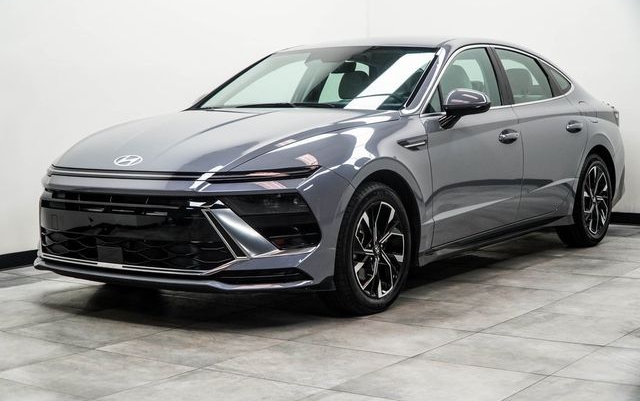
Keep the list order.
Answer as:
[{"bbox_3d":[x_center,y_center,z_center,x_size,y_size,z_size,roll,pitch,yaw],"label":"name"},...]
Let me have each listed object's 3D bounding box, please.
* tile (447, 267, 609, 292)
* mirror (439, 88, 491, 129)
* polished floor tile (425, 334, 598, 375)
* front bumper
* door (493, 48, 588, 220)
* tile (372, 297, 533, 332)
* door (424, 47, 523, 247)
[{"bbox_3d":[1.290,0.476,5.702,0.630,0.012,0.551,1,6,38],"label":"tile"},{"bbox_3d":[0.785,-0.513,5.304,0.250,0.185,0.200,1,6,36],"label":"mirror"},{"bbox_3d":[0.774,0.626,4.016,0.630,0.012,0.551,1,6,38],"label":"polished floor tile"},{"bbox_3d":[-0.831,0.095,4.804,1.830,0.550,0.600,1,6,36],"label":"front bumper"},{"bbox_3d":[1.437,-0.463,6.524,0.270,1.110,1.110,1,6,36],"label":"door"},{"bbox_3d":[0.614,0.568,4.836,0.630,0.012,0.551,1,6,38],"label":"tile"},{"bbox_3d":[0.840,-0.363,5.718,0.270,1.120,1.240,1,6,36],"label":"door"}]

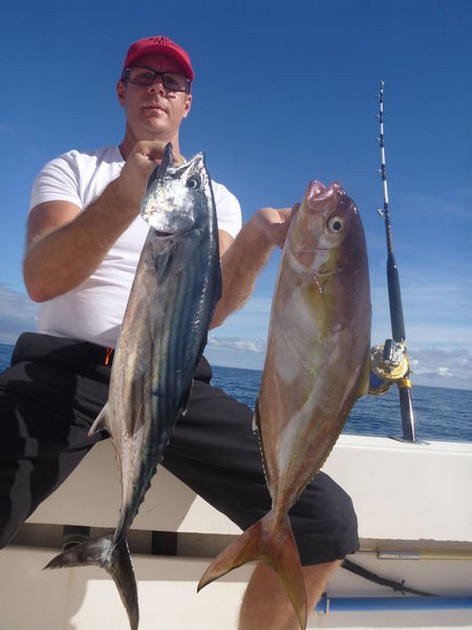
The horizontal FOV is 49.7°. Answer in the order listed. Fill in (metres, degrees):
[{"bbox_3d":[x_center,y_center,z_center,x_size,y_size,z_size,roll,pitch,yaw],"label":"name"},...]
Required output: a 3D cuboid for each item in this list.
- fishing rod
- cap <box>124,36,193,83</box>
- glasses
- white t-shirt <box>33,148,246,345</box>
[{"bbox_3d":[0.519,-0.291,1.802,0.140,1.680,0.130,8,-29,-4],"label":"fishing rod"},{"bbox_3d":[-0.188,-0.609,1.228,0.175,0.145,0.270,3,4,-16],"label":"cap"},{"bbox_3d":[-0.196,-0.537,1.216,0.145,0.046,0.140,3,4,-16],"label":"glasses"},{"bbox_3d":[-0.239,-0.162,1.224,0.510,0.530,0.280,7,-2,-16],"label":"white t-shirt"}]

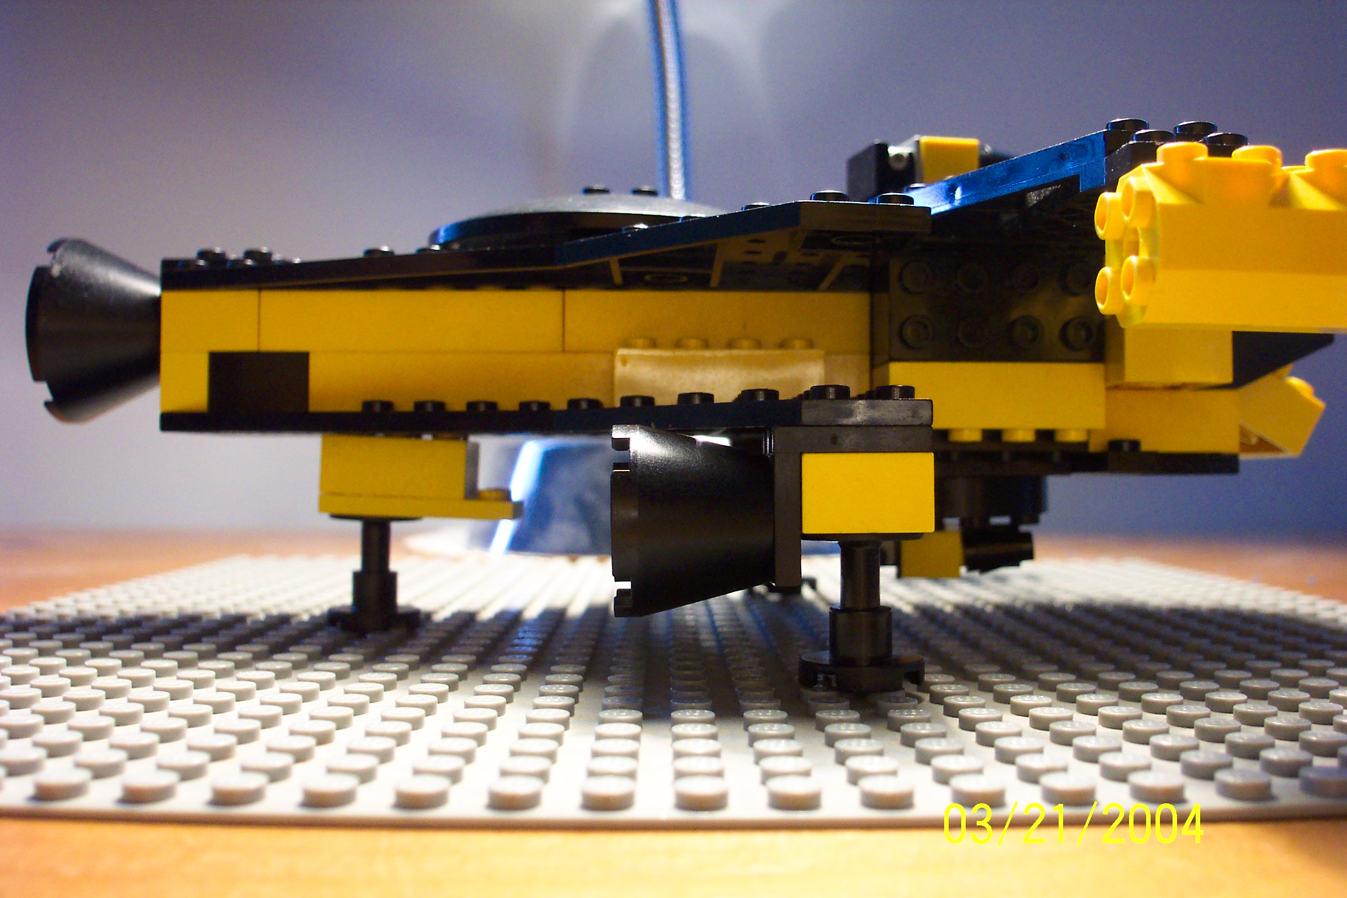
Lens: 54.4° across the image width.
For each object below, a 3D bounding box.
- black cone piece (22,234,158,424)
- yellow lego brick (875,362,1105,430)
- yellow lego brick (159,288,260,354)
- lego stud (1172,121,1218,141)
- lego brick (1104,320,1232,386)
[{"bbox_3d":[-0.093,-0.020,0.222,0.019,0.032,0.032,0,-1,-1],"label":"black cone piece"},{"bbox_3d":[0.047,-0.008,0.198,0.032,0.010,0.016,0,-1,-1],"label":"yellow lego brick"},{"bbox_3d":[-0.073,-0.020,0.209,0.016,0.010,0.010,0,-1,-1],"label":"yellow lego brick"},{"bbox_3d":[0.059,-0.035,0.146,0.005,0.002,0.005,0,-1,-1],"label":"lego stud"},{"bbox_3d":[0.071,-0.014,0.190,0.016,0.010,0.013,0,-1,-1],"label":"lego brick"}]

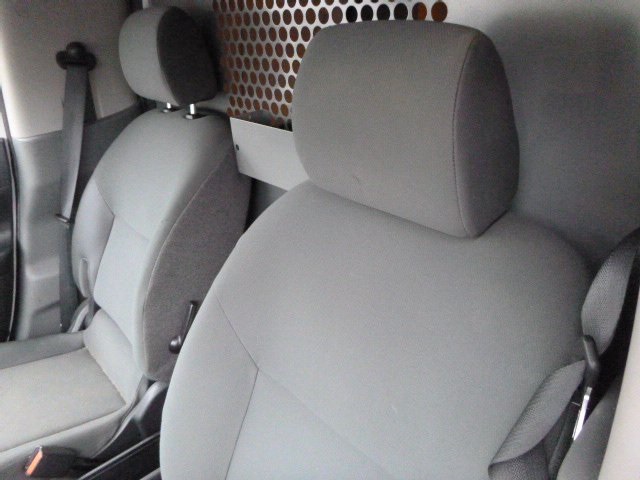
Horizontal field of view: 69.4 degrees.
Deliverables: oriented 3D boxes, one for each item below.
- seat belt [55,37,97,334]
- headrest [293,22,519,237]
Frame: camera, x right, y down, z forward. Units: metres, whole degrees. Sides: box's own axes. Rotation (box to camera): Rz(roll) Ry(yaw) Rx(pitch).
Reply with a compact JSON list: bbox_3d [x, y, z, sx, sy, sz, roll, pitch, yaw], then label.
[{"bbox_3d":[-0.674,-0.108,1.250,0.095,0.788,0.060,-5,23,-44],"label":"seat belt"},{"bbox_3d":[0.074,-0.126,0.503,0.127,0.189,0.246,-20,31,-38],"label":"headrest"}]

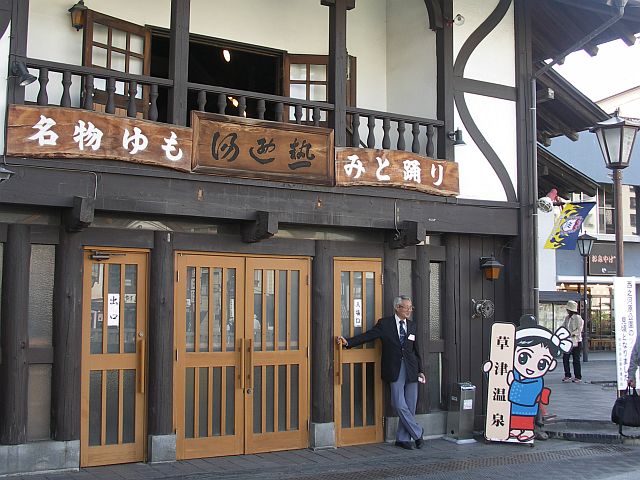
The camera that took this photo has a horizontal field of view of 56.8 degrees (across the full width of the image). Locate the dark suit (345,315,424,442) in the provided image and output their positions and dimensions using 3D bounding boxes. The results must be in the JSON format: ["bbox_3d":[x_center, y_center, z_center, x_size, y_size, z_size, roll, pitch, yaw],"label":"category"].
[{"bbox_3d":[0.700,1.492,6.420,0.840,1.360,0.400,1,-5,-7],"label":"dark suit"}]

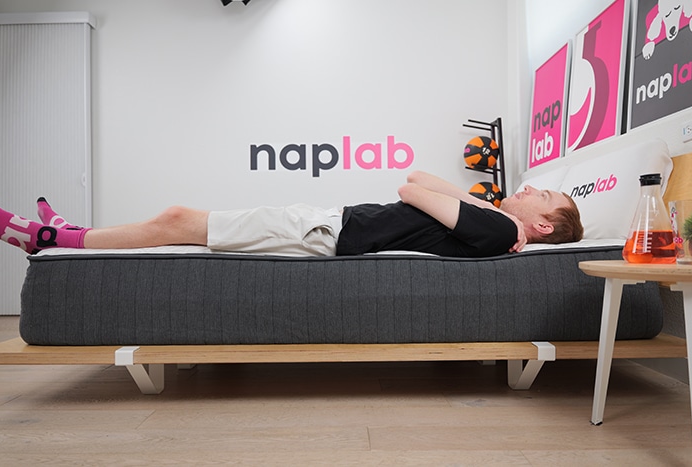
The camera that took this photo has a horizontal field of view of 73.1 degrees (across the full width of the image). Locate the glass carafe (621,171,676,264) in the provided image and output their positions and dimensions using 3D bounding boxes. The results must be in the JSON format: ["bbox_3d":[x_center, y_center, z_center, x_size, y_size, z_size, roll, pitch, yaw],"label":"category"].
[{"bbox_3d":[0.768,-0.038,1.175,0.117,0.229,0.117,0,0,0],"label":"glass carafe"}]

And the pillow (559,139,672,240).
[{"bbox_3d":[1.015,-0.148,1.855,0.155,0.390,0.650,18,0,-2],"label":"pillow"}]

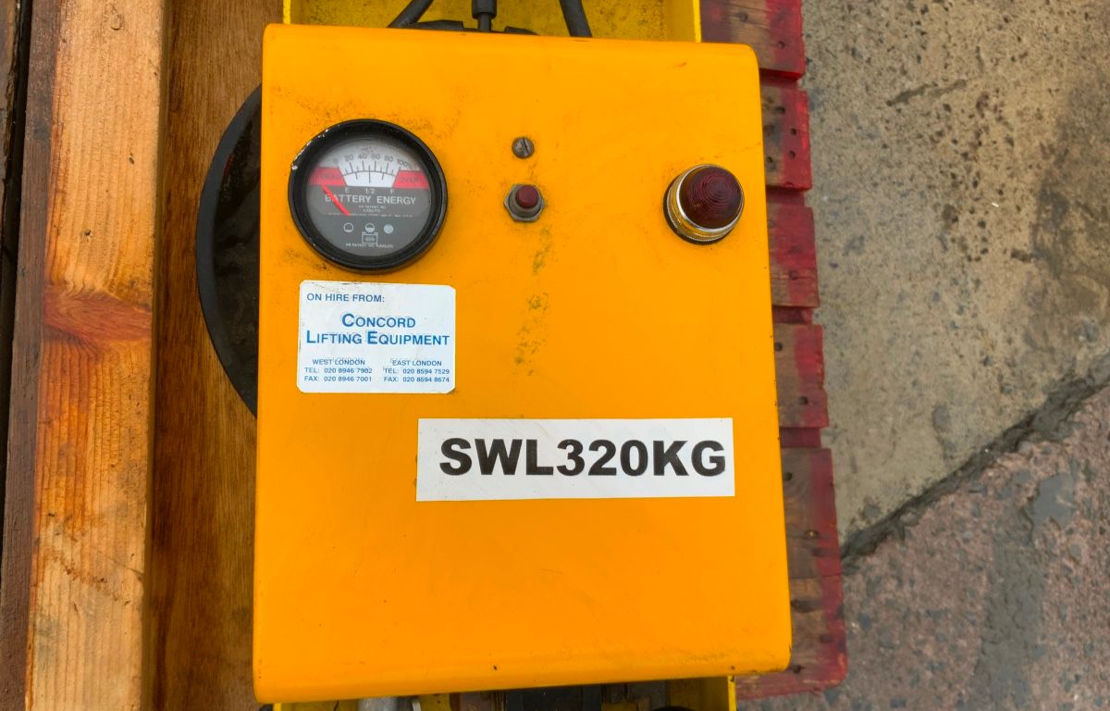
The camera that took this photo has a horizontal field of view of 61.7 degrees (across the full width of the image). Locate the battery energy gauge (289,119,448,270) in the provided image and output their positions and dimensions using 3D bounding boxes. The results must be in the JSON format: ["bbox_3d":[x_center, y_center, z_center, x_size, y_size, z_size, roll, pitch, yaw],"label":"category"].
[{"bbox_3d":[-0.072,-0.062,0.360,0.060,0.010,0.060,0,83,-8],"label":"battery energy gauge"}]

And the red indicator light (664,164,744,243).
[{"bbox_3d":[0.062,-0.063,0.372,0.031,0.025,0.031,0,83,-8],"label":"red indicator light"}]

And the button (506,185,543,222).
[{"bbox_3d":[-0.011,-0.061,0.369,0.016,0.011,0.015,0,83,-8],"label":"button"}]

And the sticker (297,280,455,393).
[{"bbox_3d":[-0.068,-0.007,0.359,0.059,0.001,0.042,0,83,-8],"label":"sticker"}]

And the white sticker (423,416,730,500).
[{"bbox_3d":[0.010,0.040,0.364,0.126,0.001,0.031,0,83,-8],"label":"white sticker"}]

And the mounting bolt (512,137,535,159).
[{"bbox_3d":[-0.013,-0.084,0.375,0.009,0.003,0.009,0,83,-8],"label":"mounting bolt"}]

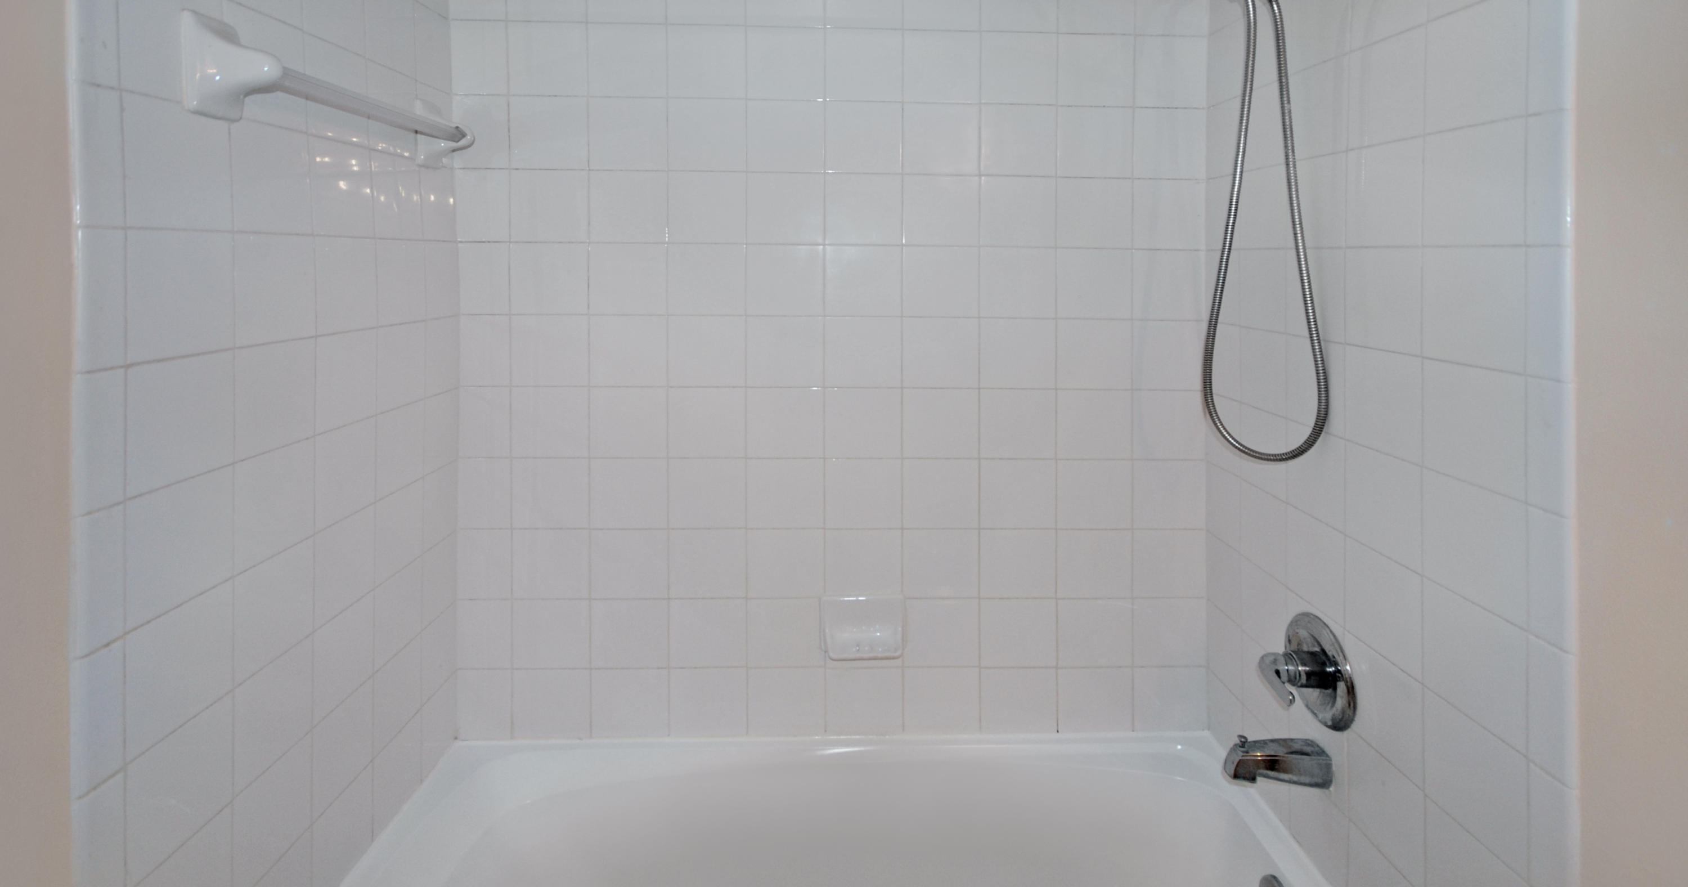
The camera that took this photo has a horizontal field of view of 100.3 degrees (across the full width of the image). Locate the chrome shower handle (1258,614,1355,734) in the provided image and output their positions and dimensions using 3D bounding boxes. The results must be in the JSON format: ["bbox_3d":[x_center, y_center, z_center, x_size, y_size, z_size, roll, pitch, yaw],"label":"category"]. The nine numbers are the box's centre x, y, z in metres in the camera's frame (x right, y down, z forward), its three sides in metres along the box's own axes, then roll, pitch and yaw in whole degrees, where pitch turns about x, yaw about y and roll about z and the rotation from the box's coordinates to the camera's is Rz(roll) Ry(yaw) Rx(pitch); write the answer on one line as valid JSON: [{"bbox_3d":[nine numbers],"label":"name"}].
[{"bbox_3d":[0.736,0.380,1.165,0.106,0.175,0.173,0,8,-2],"label":"chrome shower handle"}]

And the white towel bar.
[{"bbox_3d":[-0.764,-0.530,1.134,0.089,0.122,0.562,-1,14,-2],"label":"white towel bar"}]

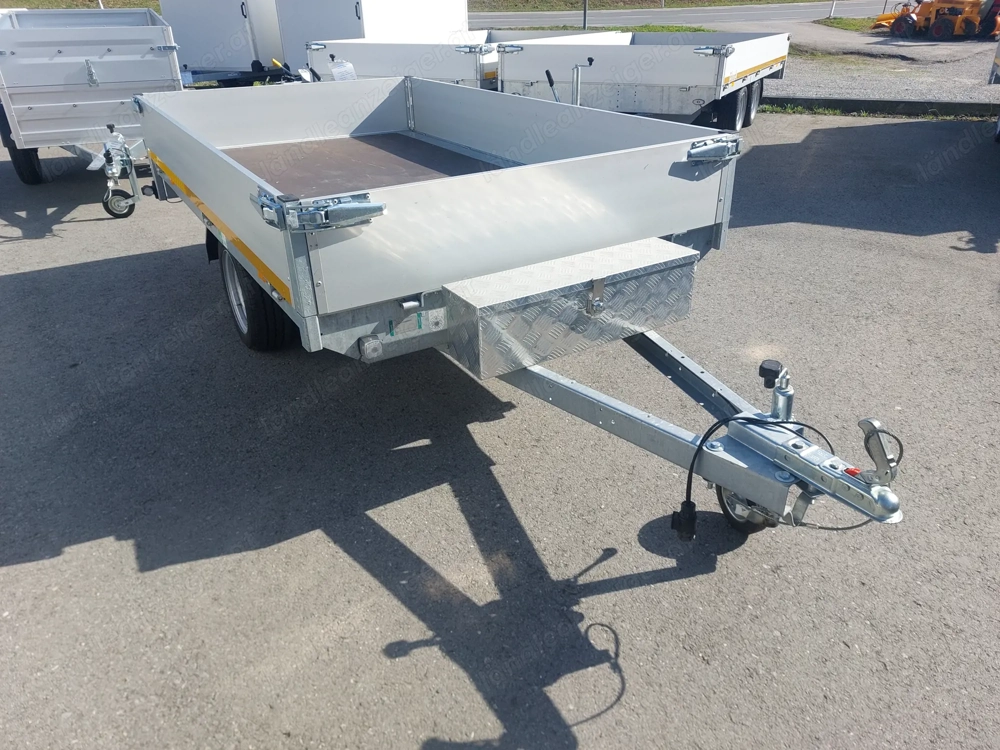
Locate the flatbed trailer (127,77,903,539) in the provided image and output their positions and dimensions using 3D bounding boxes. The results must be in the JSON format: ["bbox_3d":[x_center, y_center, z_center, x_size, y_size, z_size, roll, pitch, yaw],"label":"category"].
[{"bbox_3d":[-0.222,-0.510,2.789,1.627,0.921,3.821,-17,32,-28],"label":"flatbed trailer"}]

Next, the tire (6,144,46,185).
[{"bbox_3d":[-4.001,-1.896,5.804,0.175,0.580,0.580,-12,30,-21],"label":"tire"}]

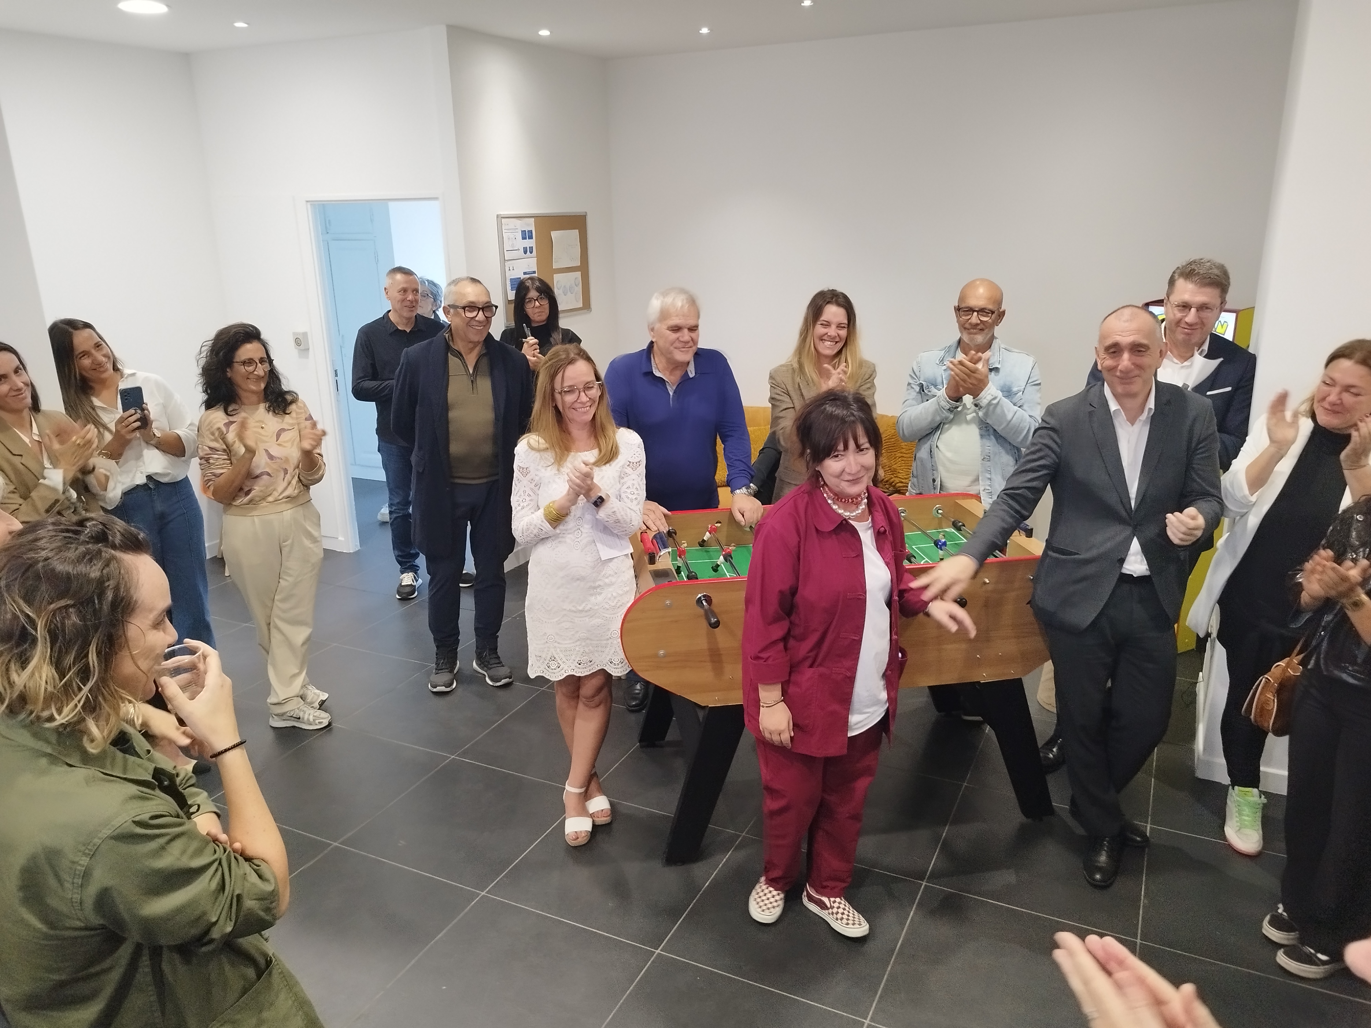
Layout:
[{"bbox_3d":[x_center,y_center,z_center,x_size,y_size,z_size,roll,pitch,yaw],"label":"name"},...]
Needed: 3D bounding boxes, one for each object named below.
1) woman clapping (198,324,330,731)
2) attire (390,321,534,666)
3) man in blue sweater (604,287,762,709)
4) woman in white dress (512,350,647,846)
[{"bbox_3d":[-1.579,0.080,3.849,0.500,1.615,0.430,-16,22,-39],"label":"woman clapping"},{"bbox_3d":[-0.921,-0.054,4.221,0.570,1.465,0.360,-10,19,-26],"label":"attire"},{"bbox_3d":[-0.015,0.002,3.816,0.580,1.715,0.520,-3,17,-4],"label":"man in blue sweater"},{"bbox_3d":[-0.319,0.271,3.143,0.450,1.605,0.400,-4,17,-9],"label":"woman in white dress"}]

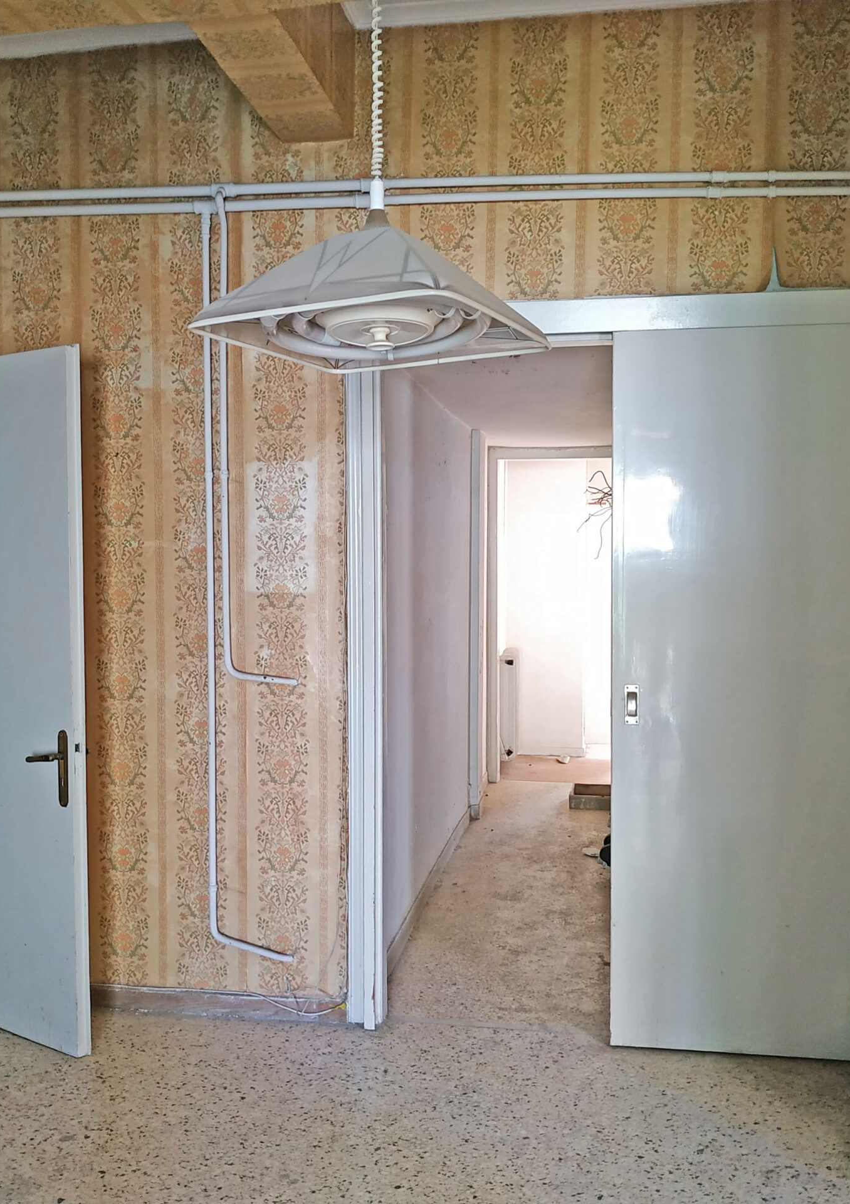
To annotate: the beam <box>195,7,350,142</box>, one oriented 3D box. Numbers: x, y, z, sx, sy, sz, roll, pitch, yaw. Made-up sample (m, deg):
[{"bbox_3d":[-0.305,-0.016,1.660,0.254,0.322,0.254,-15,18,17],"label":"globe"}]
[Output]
[{"bbox_3d":[-0.391,-1.566,3.003,0.223,0.350,0.792,0,2,9],"label":"beam"}]

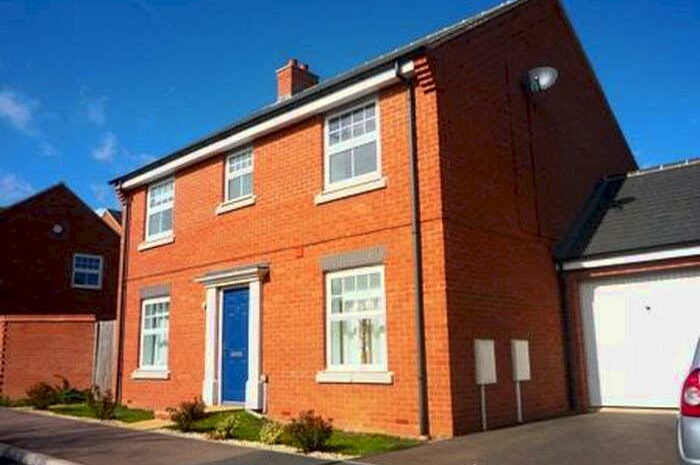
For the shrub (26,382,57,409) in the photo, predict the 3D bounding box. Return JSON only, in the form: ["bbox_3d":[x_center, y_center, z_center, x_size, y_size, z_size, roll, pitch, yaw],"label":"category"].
[{"bbox_3d":[-6.352,3.346,12.531,0.555,0.519,0.555,4,-12,-26],"label":"shrub"}]

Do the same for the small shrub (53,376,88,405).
[{"bbox_3d":[-6.112,3.455,13.310,0.708,0.593,0.708,4,-12,-24],"label":"small shrub"}]

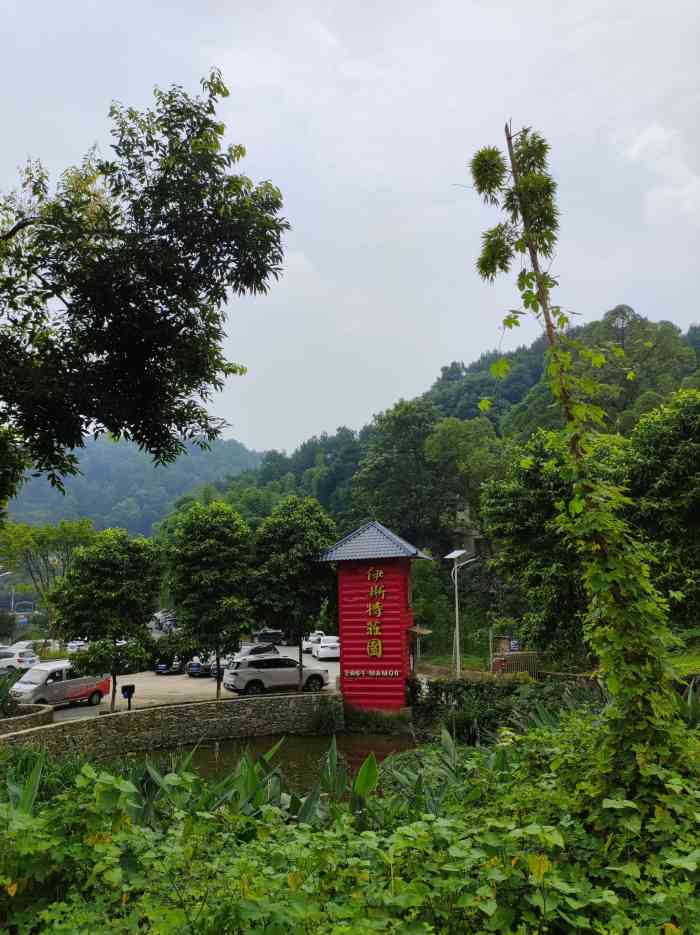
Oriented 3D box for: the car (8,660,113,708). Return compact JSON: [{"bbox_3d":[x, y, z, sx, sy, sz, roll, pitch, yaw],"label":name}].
[{"bbox_3d":[-12.918,9.771,30.156,1.680,1.850,4.300,-7,-13,31],"label":"car"}]

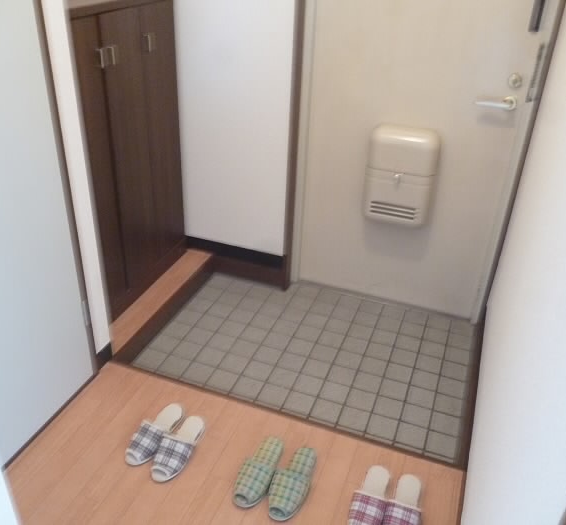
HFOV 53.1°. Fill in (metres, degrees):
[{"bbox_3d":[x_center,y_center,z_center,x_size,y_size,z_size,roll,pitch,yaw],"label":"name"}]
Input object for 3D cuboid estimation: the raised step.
[{"bbox_3d":[-0.540,0.188,2.441,0.143,0.107,0.836,13,31,17],"label":"raised step"}]

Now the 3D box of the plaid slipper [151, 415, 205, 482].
[{"bbox_3d":[-0.312,0.537,1.690,0.097,0.058,0.250,12,31,15],"label":"plaid slipper"}]

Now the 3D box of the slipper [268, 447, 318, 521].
[{"bbox_3d":[0.035,0.606,1.601,0.095,0.058,0.257,13,32,17],"label":"slipper"}]

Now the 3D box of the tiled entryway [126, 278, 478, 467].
[{"bbox_3d":[0.124,0.345,2.337,1.229,0.030,0.908,13,31,17],"label":"tiled entryway"}]

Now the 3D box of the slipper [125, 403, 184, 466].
[{"bbox_3d":[-0.400,0.506,1.736,0.097,0.058,0.250,13,31,17],"label":"slipper"}]

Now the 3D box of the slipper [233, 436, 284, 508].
[{"bbox_3d":[-0.064,0.586,1.627,0.097,0.058,0.257,13,32,17],"label":"slipper"}]

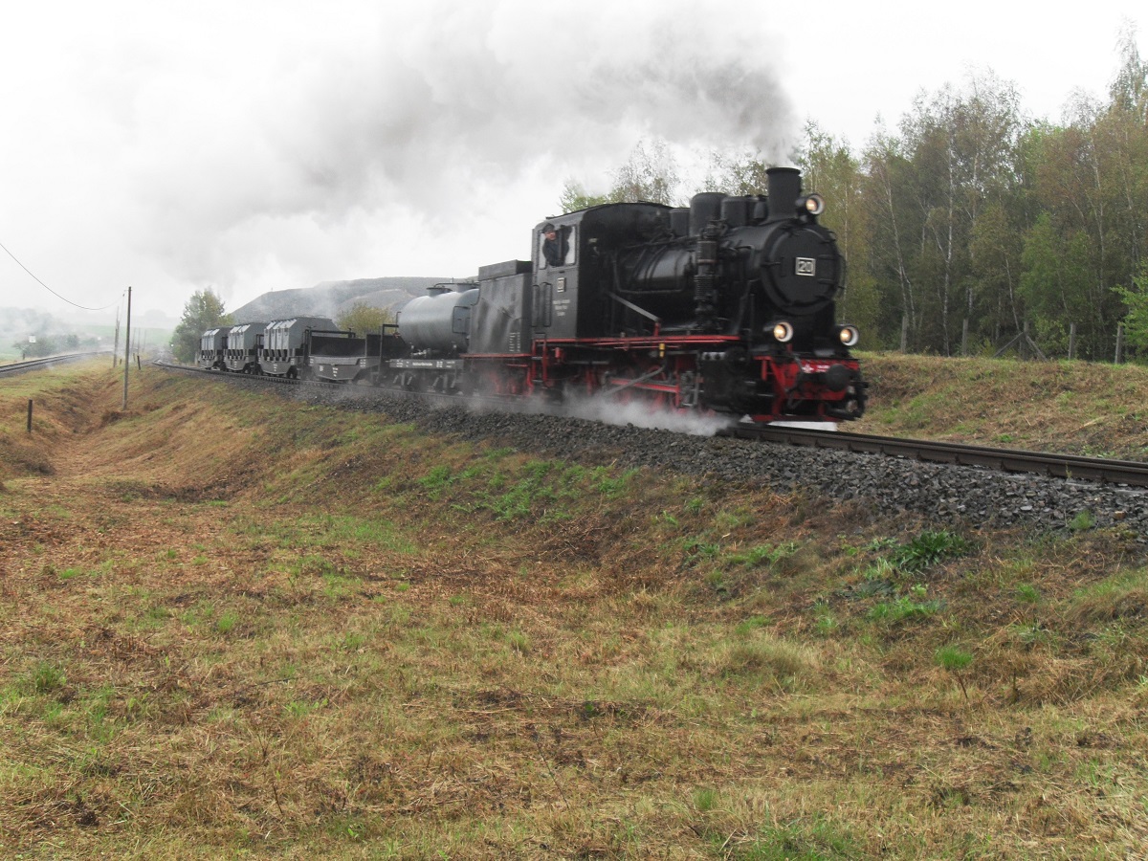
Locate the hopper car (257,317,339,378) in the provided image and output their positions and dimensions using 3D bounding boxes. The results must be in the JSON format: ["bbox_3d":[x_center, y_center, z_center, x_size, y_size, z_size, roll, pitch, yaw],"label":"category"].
[{"bbox_3d":[-9.802,-2.971,48.452,1.780,2.280,9.900,2,2,-22],"label":"hopper car"}]

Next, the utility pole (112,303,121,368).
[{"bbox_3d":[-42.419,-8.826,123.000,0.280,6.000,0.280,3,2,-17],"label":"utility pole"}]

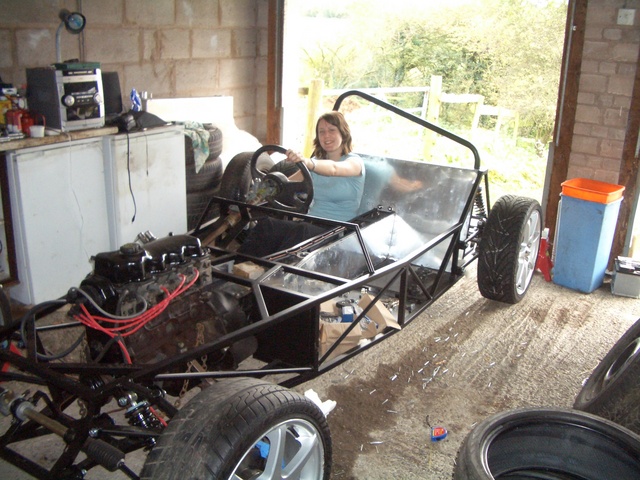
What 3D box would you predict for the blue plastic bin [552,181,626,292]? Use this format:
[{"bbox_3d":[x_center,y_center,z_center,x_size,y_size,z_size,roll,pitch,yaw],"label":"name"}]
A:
[{"bbox_3d":[1.585,-0.026,3.840,0.280,0.605,0.265,17,24,40],"label":"blue plastic bin"}]

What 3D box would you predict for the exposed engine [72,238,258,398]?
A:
[{"bbox_3d":[-0.560,0.265,2.340,0.470,0.560,0.680,12,22,31],"label":"exposed engine"}]

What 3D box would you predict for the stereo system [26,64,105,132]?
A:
[{"bbox_3d":[-1.420,-0.800,3.640,0.300,0.322,0.270,15,23,35],"label":"stereo system"}]

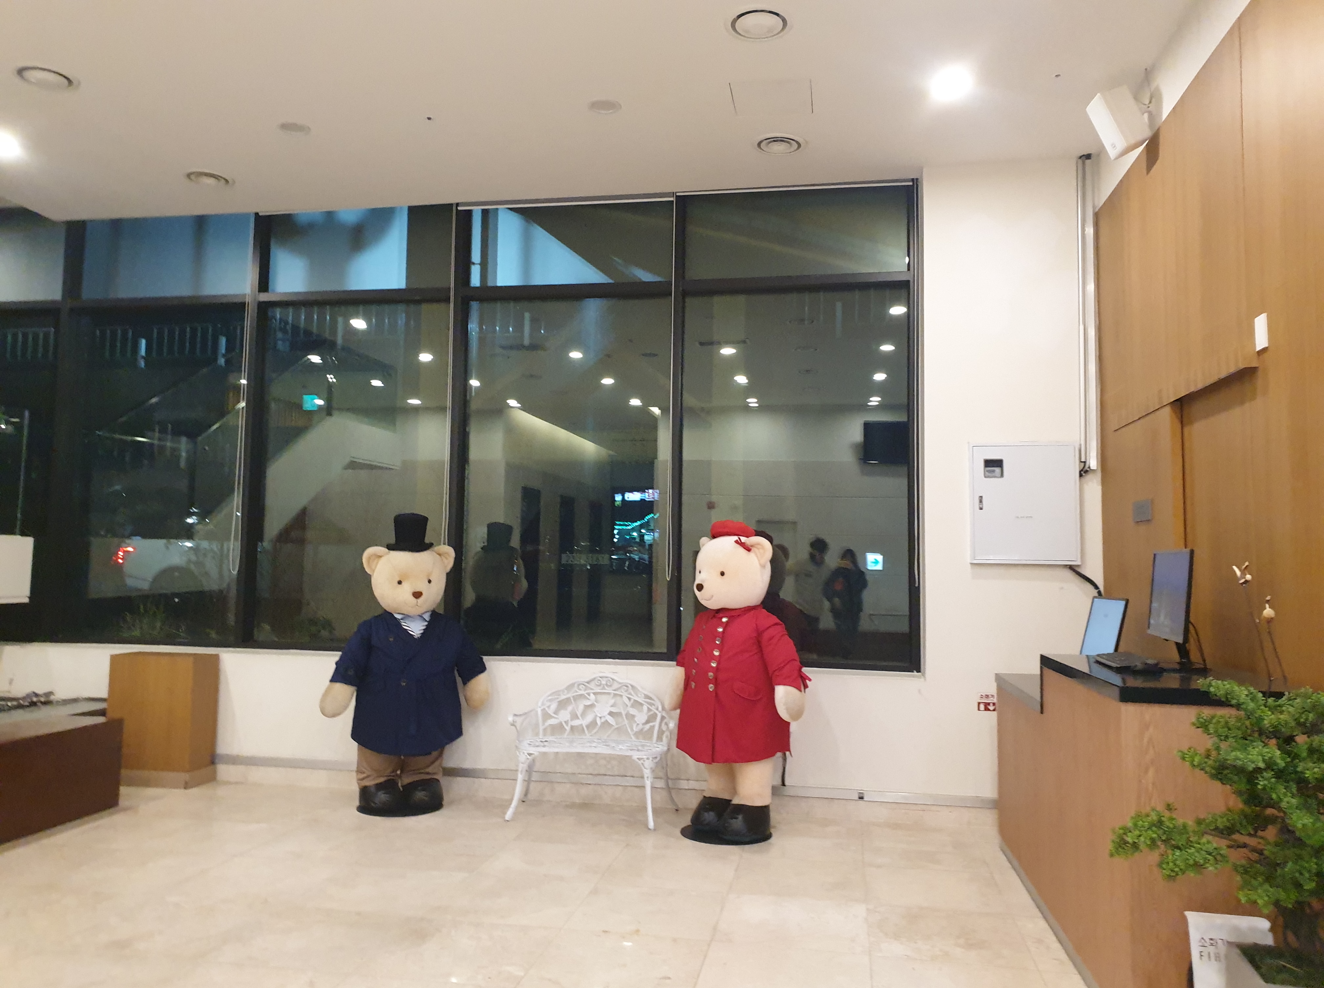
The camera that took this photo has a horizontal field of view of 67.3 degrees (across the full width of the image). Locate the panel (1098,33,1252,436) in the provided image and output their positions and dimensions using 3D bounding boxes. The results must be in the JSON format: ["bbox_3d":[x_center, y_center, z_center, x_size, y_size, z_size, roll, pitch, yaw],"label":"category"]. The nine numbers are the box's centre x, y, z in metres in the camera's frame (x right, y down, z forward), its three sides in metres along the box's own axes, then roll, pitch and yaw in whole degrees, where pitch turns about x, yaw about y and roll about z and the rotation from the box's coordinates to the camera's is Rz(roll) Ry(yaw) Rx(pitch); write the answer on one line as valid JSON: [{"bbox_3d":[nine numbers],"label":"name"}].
[{"bbox_3d":[2.422,-1.082,4.824,0.060,1.355,2.105,0,-4,10],"label":"panel"}]

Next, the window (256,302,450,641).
[{"bbox_3d":[-2.151,-0.165,6.929,1.400,2.433,0.080,0,-4,10],"label":"window"}]

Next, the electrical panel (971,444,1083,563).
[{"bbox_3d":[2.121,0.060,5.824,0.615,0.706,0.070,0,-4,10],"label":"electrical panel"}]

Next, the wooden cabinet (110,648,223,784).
[{"bbox_3d":[-3.322,1.492,6.609,0.590,0.842,0.260,0,-4,10],"label":"wooden cabinet"}]

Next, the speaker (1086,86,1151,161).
[{"bbox_3d":[2.272,-1.845,4.942,0.150,0.290,0.143,-21,-9,-6],"label":"speaker"}]

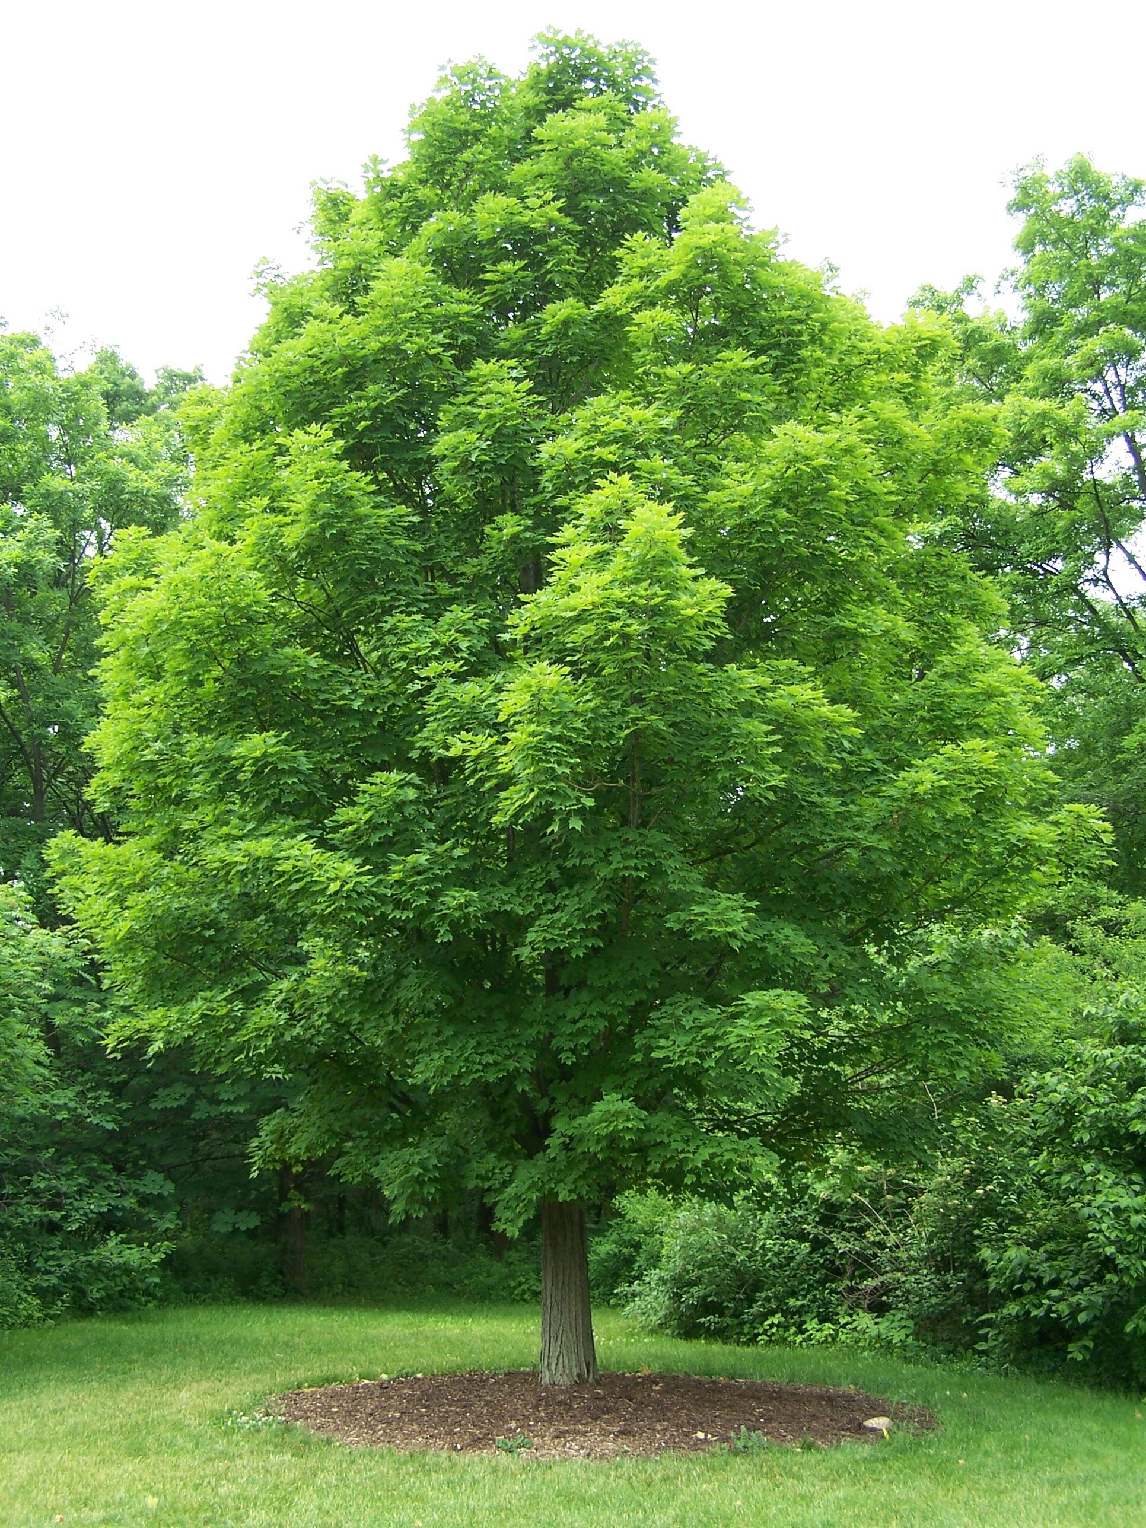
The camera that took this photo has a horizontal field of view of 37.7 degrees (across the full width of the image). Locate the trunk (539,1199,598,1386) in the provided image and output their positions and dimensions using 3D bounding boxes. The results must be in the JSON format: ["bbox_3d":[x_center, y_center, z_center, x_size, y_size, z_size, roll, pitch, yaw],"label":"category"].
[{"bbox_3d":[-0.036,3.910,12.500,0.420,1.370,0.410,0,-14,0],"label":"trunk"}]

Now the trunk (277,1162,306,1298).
[{"bbox_3d":[-3.789,6.279,22.654,0.360,1.787,0.360,0,-14,0],"label":"trunk"}]

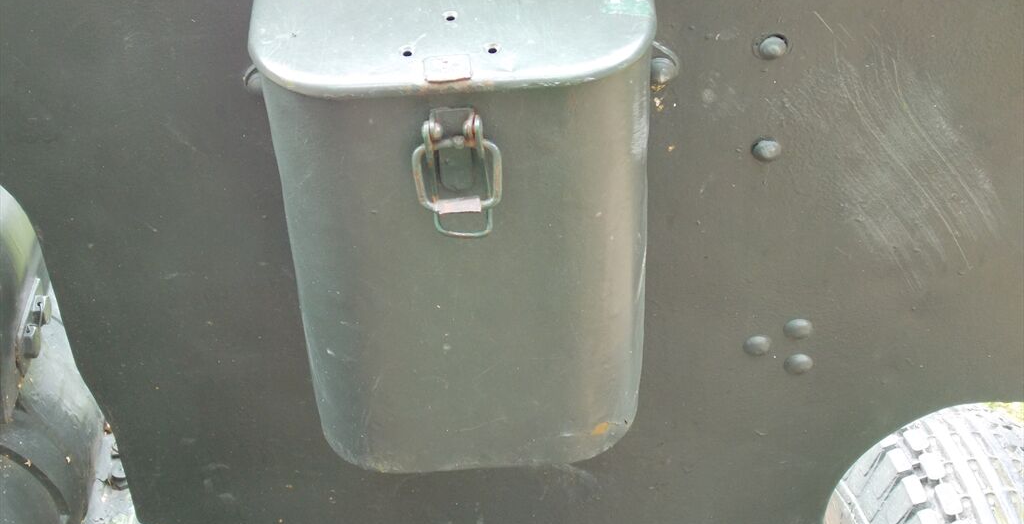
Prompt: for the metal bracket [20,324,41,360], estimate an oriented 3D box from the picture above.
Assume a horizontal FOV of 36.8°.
[{"bbox_3d":[-0.347,0.058,1.110,0.015,0.025,0.019,-2,25,0],"label":"metal bracket"}]

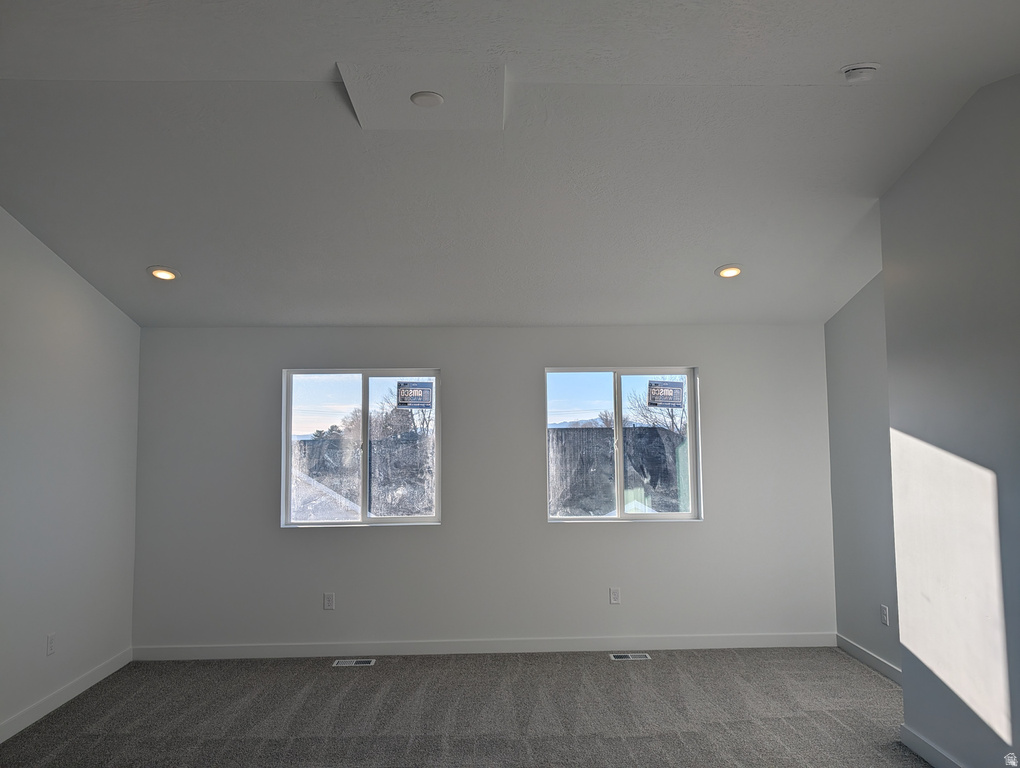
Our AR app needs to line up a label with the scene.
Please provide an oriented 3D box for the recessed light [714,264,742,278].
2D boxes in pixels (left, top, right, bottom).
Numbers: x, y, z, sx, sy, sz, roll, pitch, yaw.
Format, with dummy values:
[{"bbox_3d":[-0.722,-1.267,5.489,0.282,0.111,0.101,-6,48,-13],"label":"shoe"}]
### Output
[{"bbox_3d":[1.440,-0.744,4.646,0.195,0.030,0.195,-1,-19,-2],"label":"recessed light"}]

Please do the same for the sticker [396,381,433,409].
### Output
[{"bbox_3d":[-0.727,0.086,5.417,0.270,0.203,0.005,-1,-4,-2],"label":"sticker"}]

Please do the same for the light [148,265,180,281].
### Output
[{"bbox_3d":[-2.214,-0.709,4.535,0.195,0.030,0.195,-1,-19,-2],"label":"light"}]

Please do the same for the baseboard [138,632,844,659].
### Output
[{"bbox_3d":[-0.146,1.933,5.199,5.170,0.092,0.015,-1,-4,-2],"label":"baseboard"}]

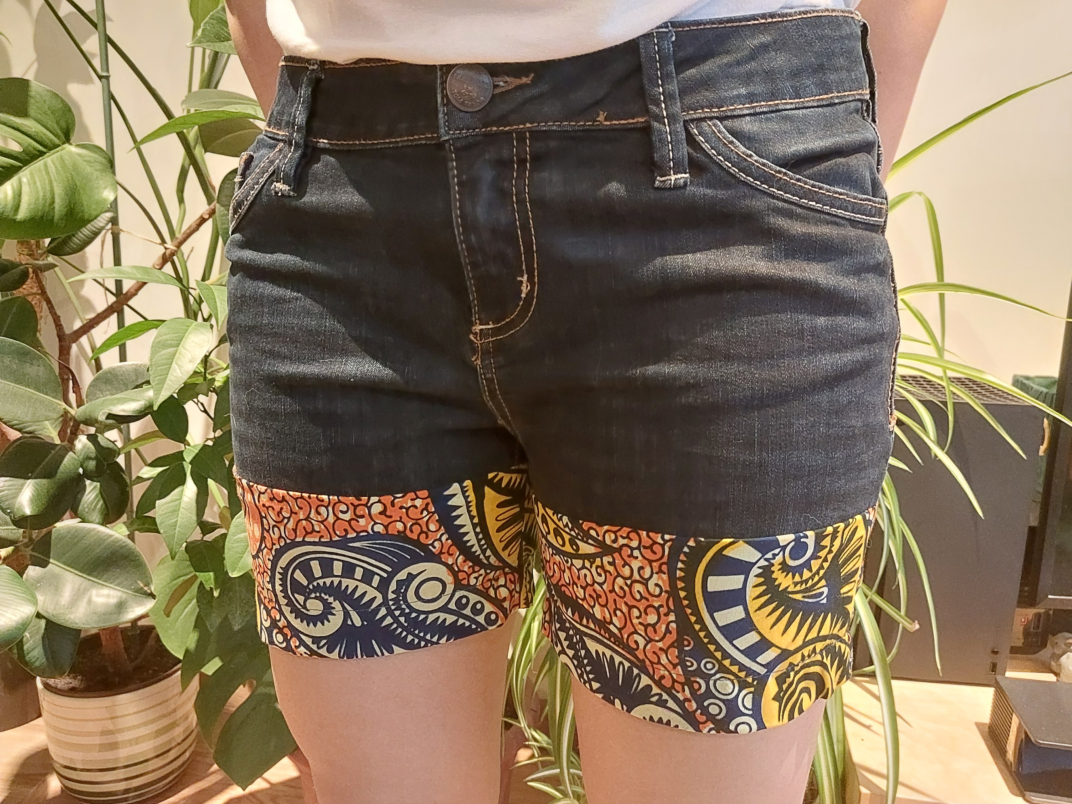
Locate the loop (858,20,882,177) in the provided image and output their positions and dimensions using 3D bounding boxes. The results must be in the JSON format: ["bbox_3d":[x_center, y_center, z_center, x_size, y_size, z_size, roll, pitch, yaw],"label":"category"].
[{"bbox_3d":[0.163,-0.148,0.450,0.010,0.071,0.014,-1,15,18],"label":"loop"}]

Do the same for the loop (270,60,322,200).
[{"bbox_3d":[-0.118,-0.137,0.463,0.014,0.066,0.009,21,14,35],"label":"loop"}]

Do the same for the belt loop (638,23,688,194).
[{"bbox_3d":[0.055,-0.125,0.394,0.015,0.066,0.007,-5,12,0],"label":"belt loop"}]

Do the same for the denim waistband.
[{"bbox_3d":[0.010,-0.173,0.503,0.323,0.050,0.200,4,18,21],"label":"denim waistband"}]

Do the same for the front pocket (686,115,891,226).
[{"bbox_3d":[0.115,-0.104,0.417,0.106,0.051,0.030,-9,15,-21],"label":"front pocket"}]

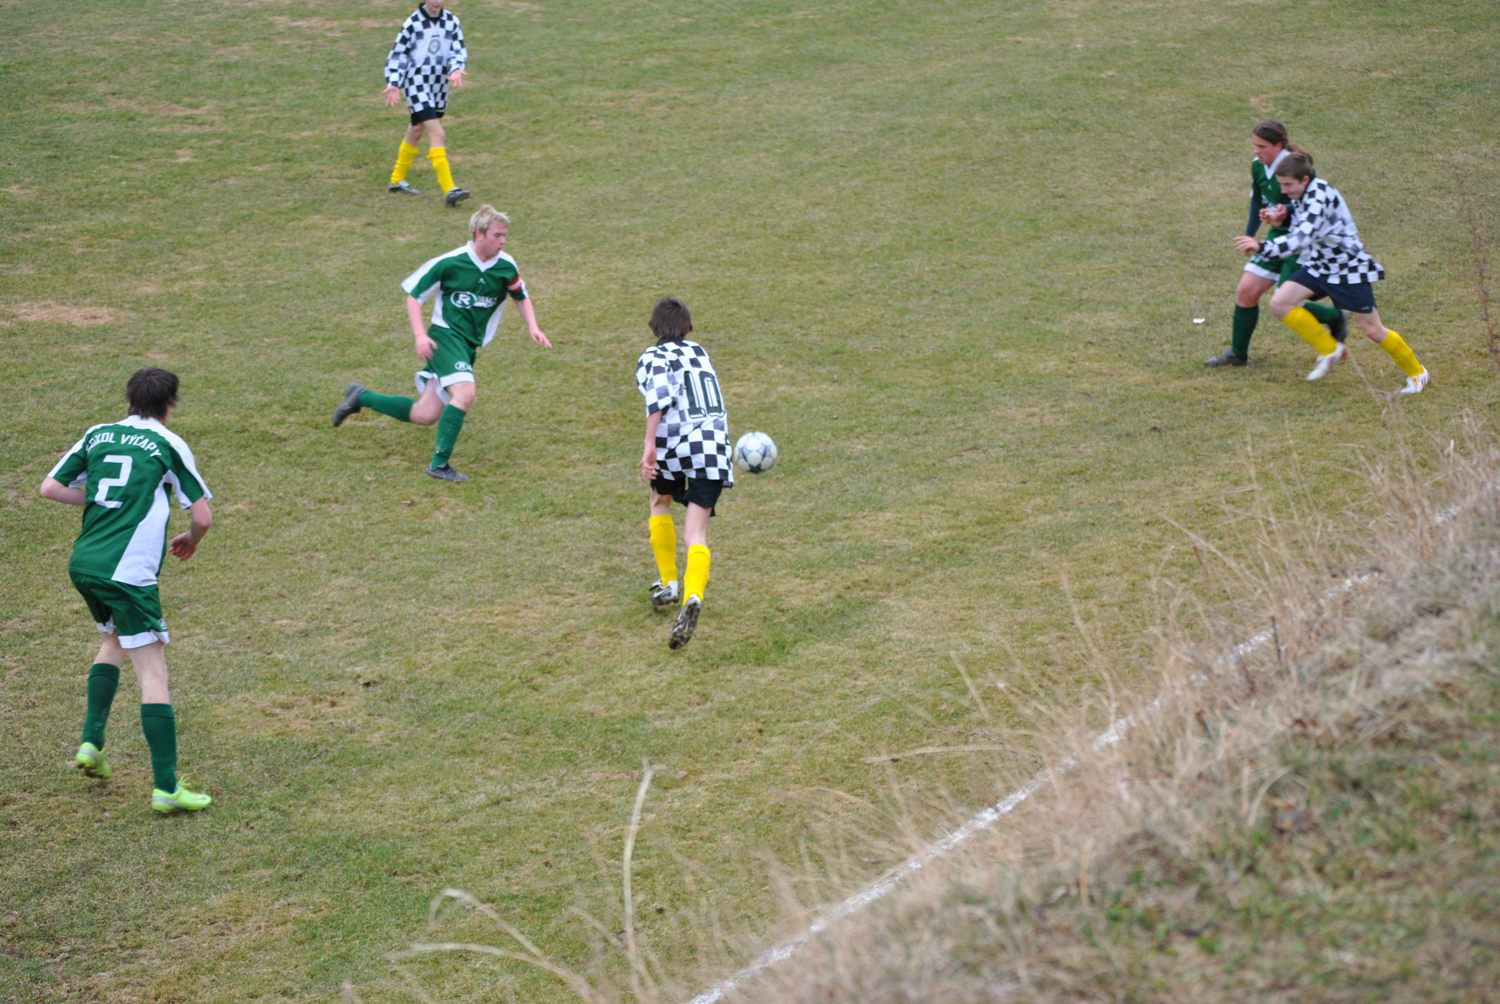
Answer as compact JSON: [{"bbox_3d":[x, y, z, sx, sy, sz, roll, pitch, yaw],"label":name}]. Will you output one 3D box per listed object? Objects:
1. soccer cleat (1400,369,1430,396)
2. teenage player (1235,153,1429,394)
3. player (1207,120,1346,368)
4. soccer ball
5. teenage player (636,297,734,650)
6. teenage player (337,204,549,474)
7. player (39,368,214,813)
[{"bbox_3d":[3.889,-0.695,24.150,0.095,0.115,0.260,11,28,41],"label":"soccer cleat"},{"bbox_3d":[3.384,-1.307,23.967,1.100,1.420,0.580,-6,14,-26],"label":"teenage player"},{"bbox_3d":[3.216,-1.609,25.155,0.920,1.500,0.600,-10,16,-37],"label":"player"},{"bbox_3d":[0.032,-0.255,21.400,0.220,0.220,0.220,0,12,0],"label":"soccer ball"},{"bbox_3d":[-0.287,-0.141,18.572,0.460,1.460,0.820,-3,13,-15],"label":"teenage player"},{"bbox_3d":[-1.641,-0.921,22.026,1.050,1.500,0.820,11,16,41],"label":"teenage player"},{"bbox_3d":[-2.406,0.302,15.951,0.620,1.720,0.600,10,16,37],"label":"player"}]

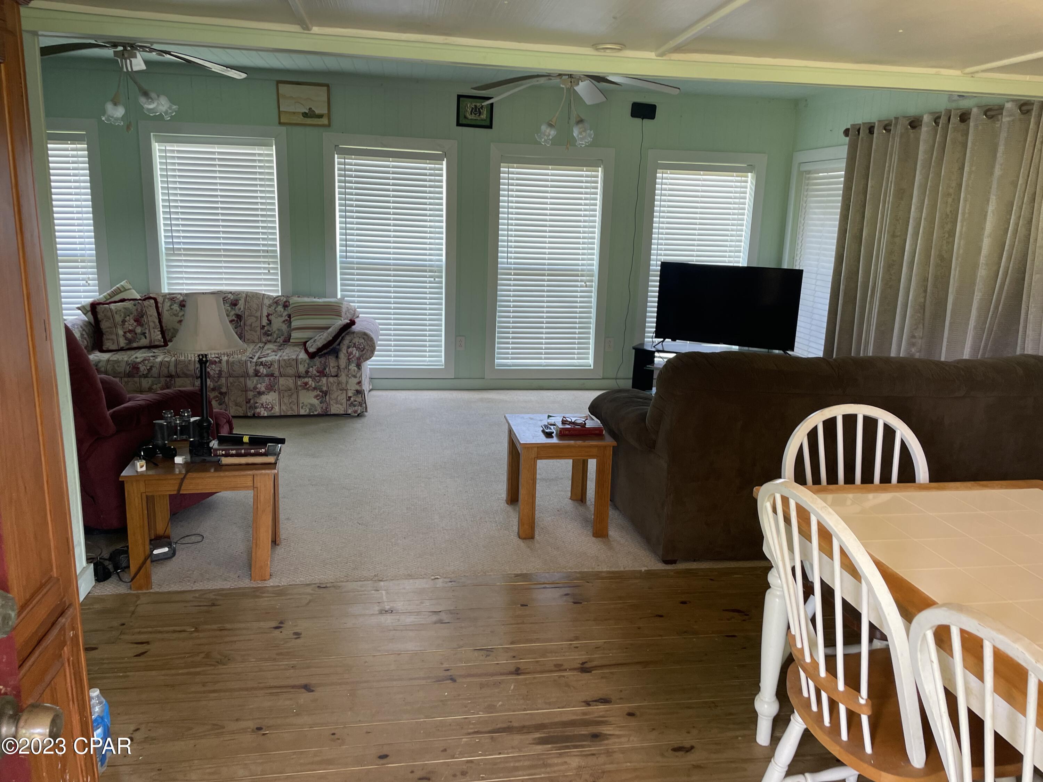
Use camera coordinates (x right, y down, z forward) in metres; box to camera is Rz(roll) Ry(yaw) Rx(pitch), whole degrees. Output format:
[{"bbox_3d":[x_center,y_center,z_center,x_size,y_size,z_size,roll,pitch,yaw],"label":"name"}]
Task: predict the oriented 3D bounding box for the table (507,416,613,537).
[{"bbox_3d":[0.169,0.415,3.919,0.448,0.470,0.551,1,12,-7],"label":"table"}]

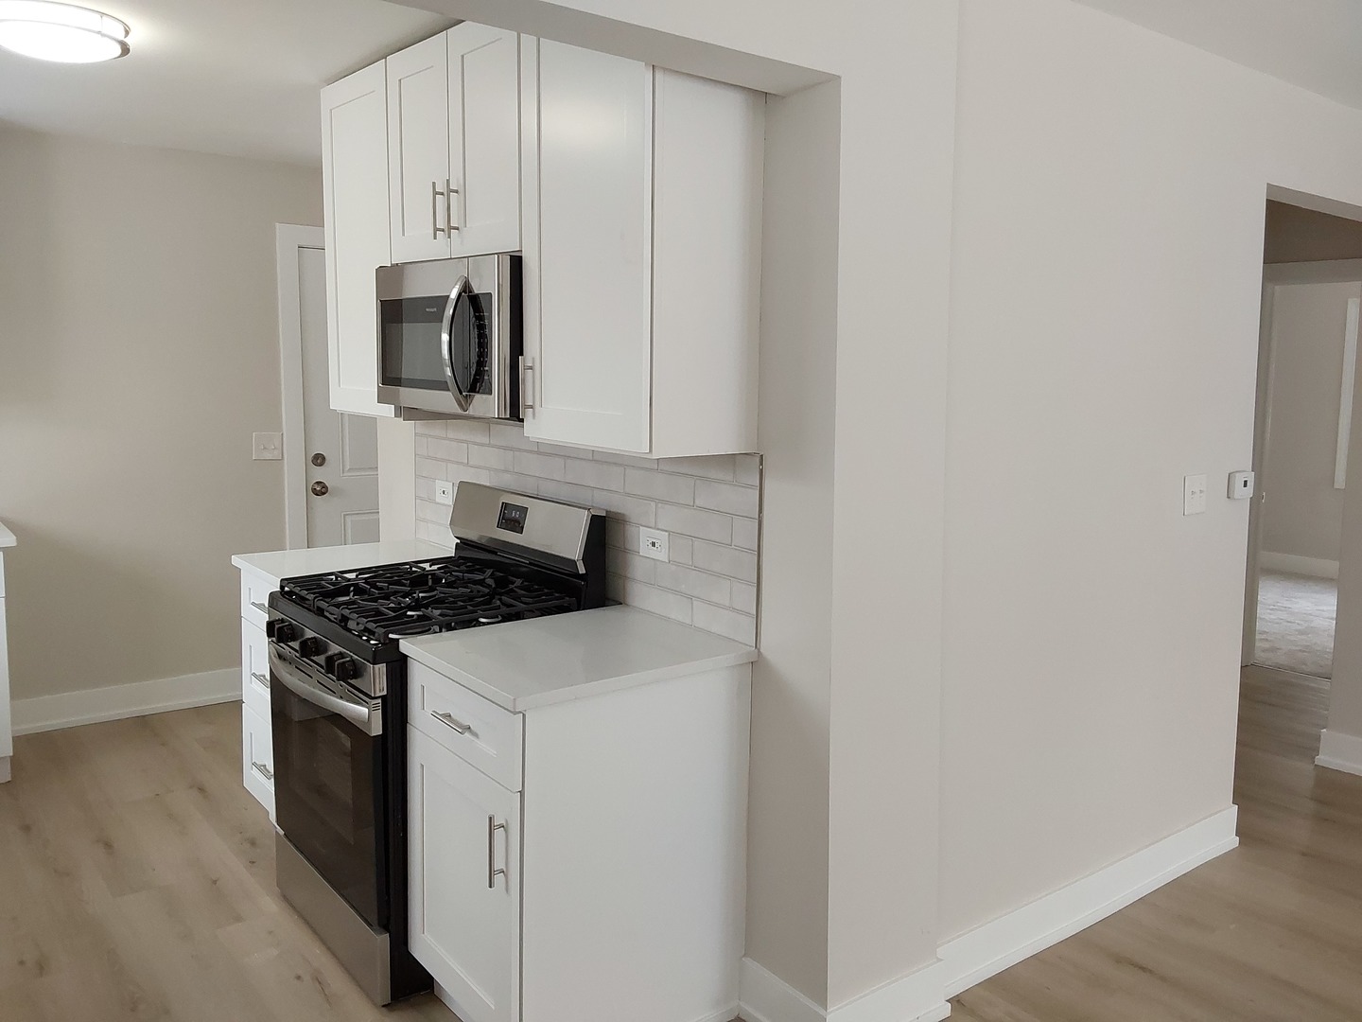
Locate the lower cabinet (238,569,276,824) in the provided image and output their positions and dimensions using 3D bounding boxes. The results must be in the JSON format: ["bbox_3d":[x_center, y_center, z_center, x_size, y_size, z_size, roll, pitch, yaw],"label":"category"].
[{"bbox_3d":[-1.060,0.625,3.695,0.655,0.882,0.524,-5,10,-38],"label":"lower cabinet"}]

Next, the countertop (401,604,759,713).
[{"bbox_3d":[-0.242,0.332,2.623,0.658,0.029,0.543,-5,10,-38],"label":"countertop"}]

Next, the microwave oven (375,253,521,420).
[{"bbox_3d":[-0.540,-0.476,3.106,0.415,0.418,0.758,-5,10,-38],"label":"microwave oven"}]

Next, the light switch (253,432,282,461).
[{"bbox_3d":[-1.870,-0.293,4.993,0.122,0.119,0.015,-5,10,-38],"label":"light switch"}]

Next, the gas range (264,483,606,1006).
[{"bbox_3d":[-0.716,0.558,3.126,0.710,1.187,0.762,-5,10,-38],"label":"gas range"}]

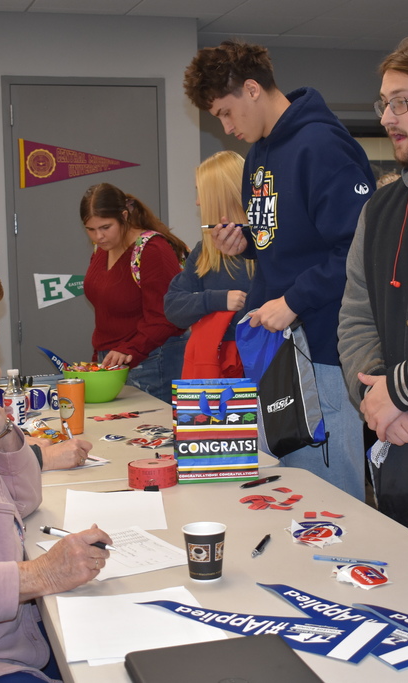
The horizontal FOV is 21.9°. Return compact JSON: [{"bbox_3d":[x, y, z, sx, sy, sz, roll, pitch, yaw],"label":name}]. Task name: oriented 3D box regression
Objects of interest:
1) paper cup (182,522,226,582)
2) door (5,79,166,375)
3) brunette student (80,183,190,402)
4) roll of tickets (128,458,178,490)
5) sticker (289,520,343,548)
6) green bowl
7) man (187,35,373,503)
[{"bbox_3d":[0.000,0.374,1.870,0.080,0.093,0.080,-1,6,0],"label":"paper cup"},{"bbox_3d":[-0.702,-0.430,6.475,0.980,2.310,0.080,-3,6,-15],"label":"door"},{"bbox_3d":[-0.258,0.144,4.299,0.460,1.580,0.410,2,7,30],"label":"brunette student"},{"bbox_3d":[-0.126,0.326,2.598,0.123,0.051,0.123,-1,6,0],"label":"roll of tickets"},{"bbox_3d":[0.222,0.385,2.094,0.105,0.018,0.115,-3,6,-15],"label":"sticker"},{"bbox_3d":[-0.403,0.162,4.034,0.257,0.125,0.257,-2,5,-6],"label":"green bowl"},{"bbox_3d":[0.225,0.110,2.955,0.530,1.870,0.520,-3,5,-17],"label":"man"}]

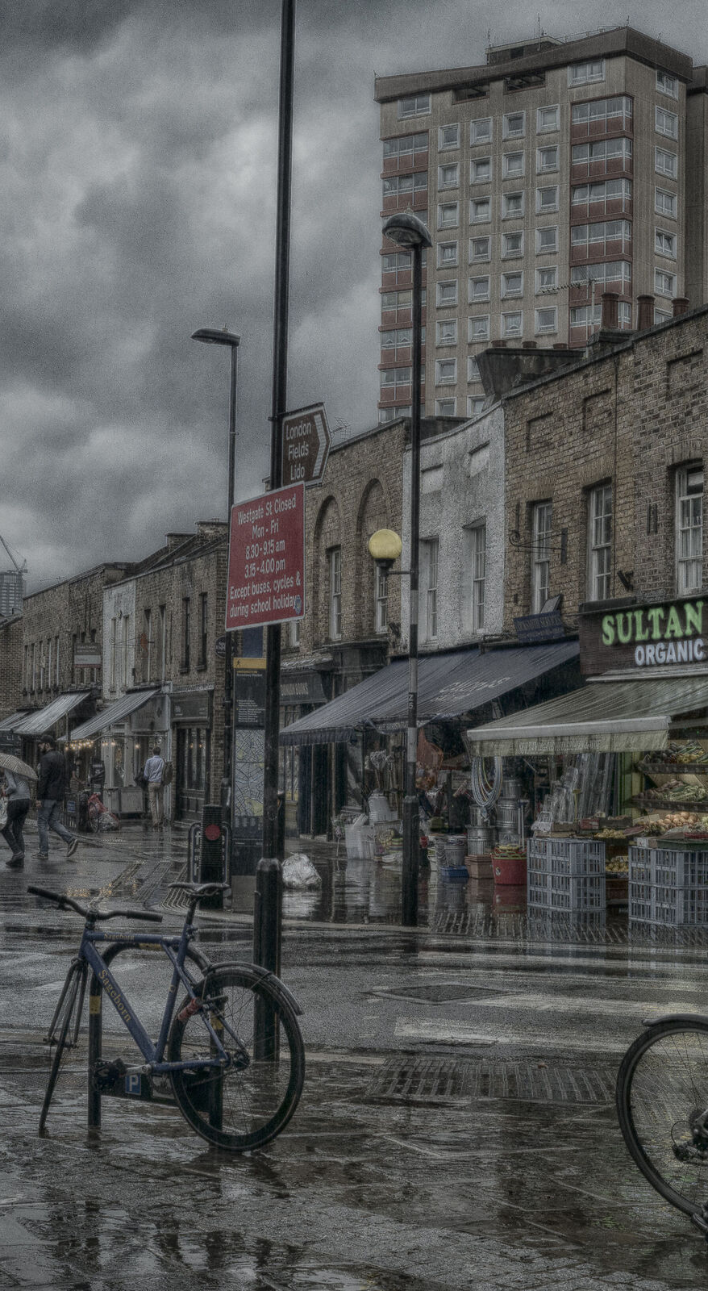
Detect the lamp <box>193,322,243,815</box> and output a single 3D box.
[{"bbox_3d":[-2.214,-0.845,34.551,0.770,8.250,0.300,2,-3,-14],"label":"lamp"}]

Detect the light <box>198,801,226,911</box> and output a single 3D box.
[{"bbox_3d":[-1.442,2.140,22.529,0.220,1.080,0.200,1,-3,-8],"label":"light"}]

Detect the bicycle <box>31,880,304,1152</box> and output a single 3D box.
[{"bbox_3d":[-0.800,1.435,8.683,1.610,1.000,0.530,-1,-4,37],"label":"bicycle"}]

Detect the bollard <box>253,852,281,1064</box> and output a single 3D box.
[{"bbox_3d":[-0.434,1.620,11.429,0.140,1.050,0.140,1,-3,0],"label":"bollard"}]

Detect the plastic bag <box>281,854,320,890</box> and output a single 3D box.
[{"bbox_3d":[-0.628,2.584,25.100,0.470,0.410,0.450,1,-3,0],"label":"plastic bag"}]

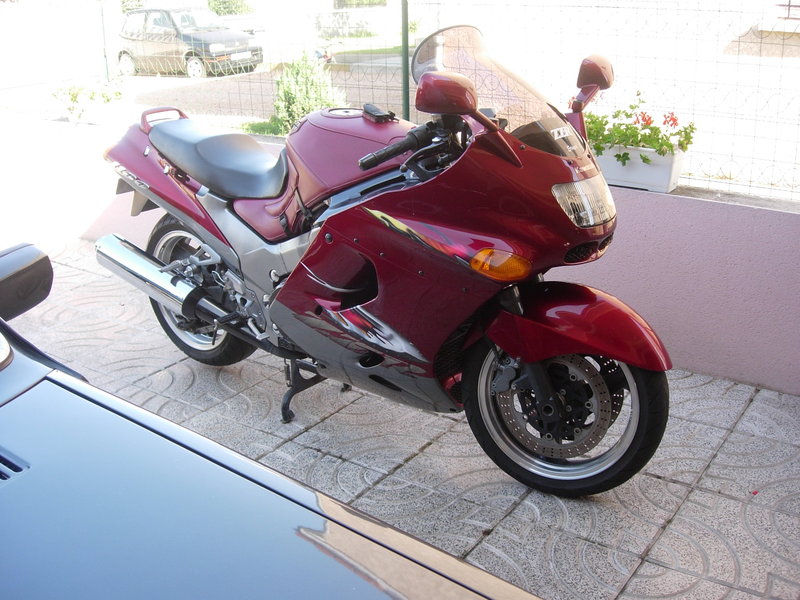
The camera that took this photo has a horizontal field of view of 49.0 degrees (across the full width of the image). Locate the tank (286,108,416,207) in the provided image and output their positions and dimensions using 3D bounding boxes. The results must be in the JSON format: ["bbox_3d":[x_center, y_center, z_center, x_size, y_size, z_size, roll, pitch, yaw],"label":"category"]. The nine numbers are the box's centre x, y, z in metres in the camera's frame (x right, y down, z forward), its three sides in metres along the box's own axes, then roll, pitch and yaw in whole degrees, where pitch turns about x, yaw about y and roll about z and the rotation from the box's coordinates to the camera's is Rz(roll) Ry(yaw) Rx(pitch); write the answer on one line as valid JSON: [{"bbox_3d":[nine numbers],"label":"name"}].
[{"bbox_3d":[-0.130,-0.448,2.709,0.540,0.270,0.360,13,24,36],"label":"tank"}]

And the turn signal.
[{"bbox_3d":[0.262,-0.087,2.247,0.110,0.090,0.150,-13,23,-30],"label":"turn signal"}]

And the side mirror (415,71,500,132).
[{"bbox_3d":[0.129,-0.456,2.036,0.215,0.150,0.125,-18,25,-38],"label":"side mirror"}]

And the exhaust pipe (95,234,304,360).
[{"bbox_3d":[-0.724,0.012,3.110,1.000,0.145,0.130,25,30,26],"label":"exhaust pipe"}]

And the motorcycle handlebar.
[{"bbox_3d":[-0.011,-0.402,2.293,0.220,0.105,0.090,-17,24,-36],"label":"motorcycle handlebar"}]

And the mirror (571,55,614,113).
[{"bbox_3d":[0.547,-0.640,2.540,0.125,0.150,0.215,8,22,25],"label":"mirror"}]

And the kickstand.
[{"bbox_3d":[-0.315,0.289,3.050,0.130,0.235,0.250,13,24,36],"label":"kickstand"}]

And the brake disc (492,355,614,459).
[{"bbox_3d":[0.425,0.283,2.427,0.320,0.320,0.030,8,15,23],"label":"brake disc"}]

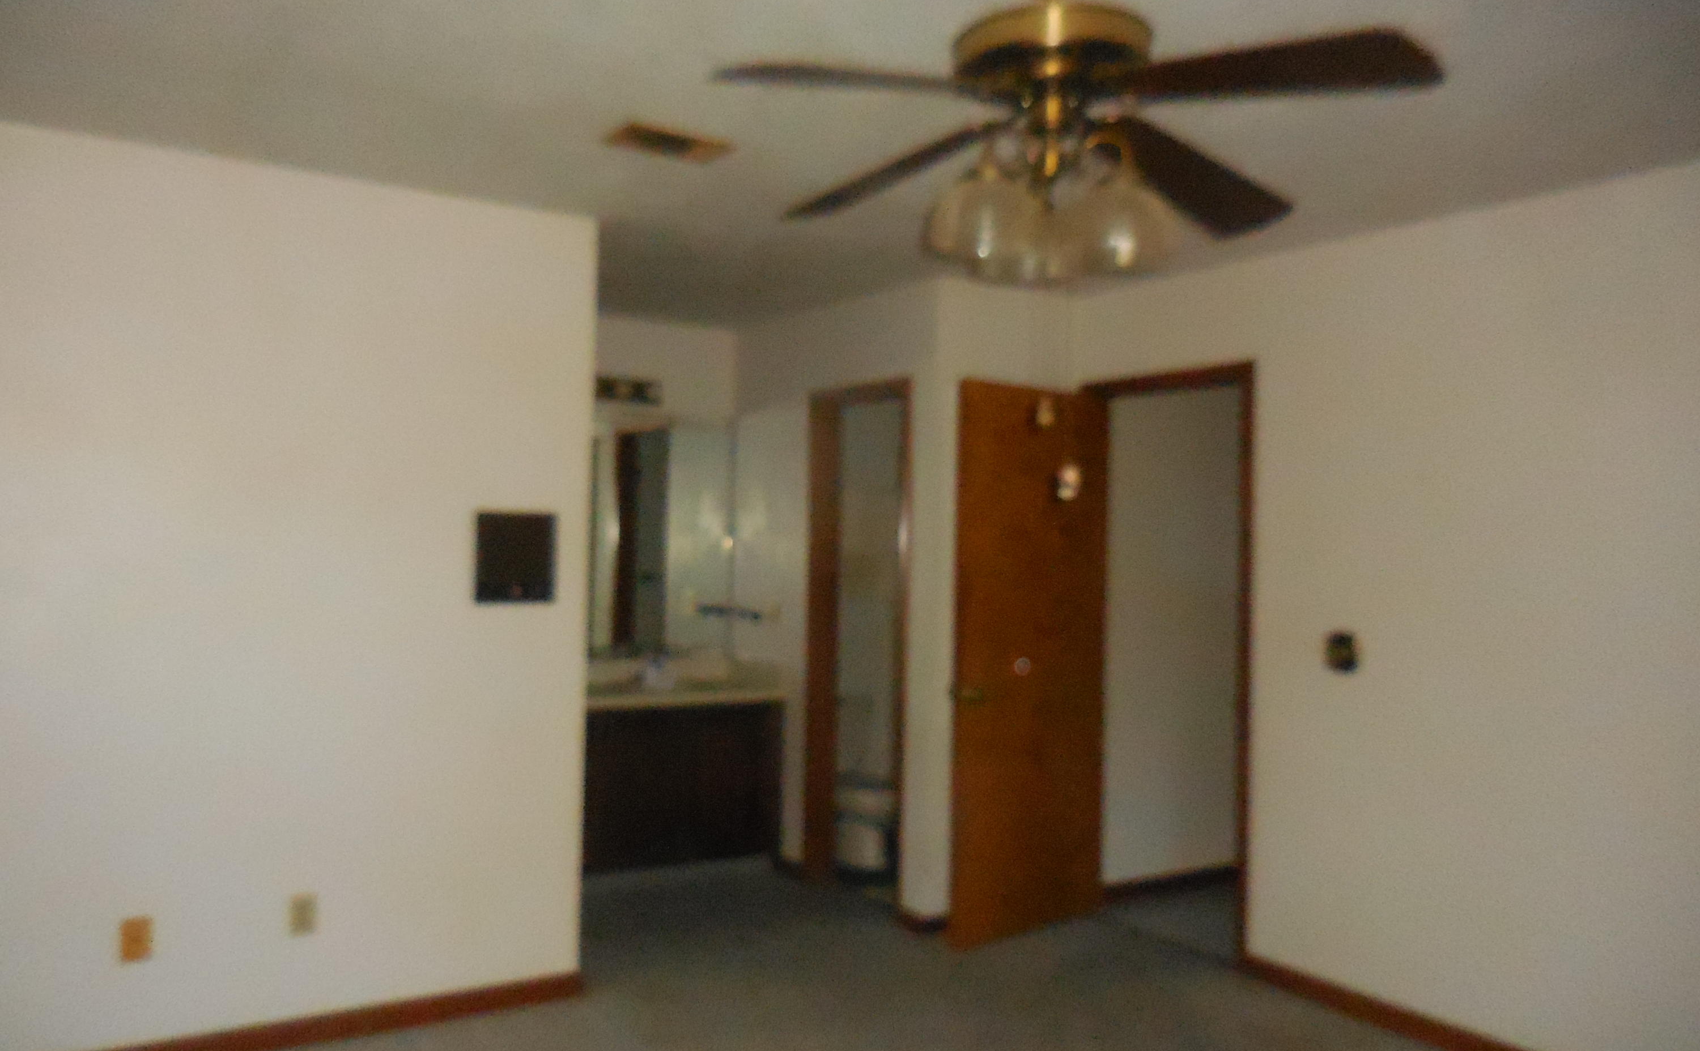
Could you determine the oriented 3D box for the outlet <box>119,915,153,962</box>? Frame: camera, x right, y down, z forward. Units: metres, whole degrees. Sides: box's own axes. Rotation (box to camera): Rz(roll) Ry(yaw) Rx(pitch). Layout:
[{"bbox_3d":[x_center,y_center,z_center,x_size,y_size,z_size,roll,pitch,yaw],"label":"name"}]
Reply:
[{"bbox_3d":[-1.866,1.087,3.211,0.074,0.122,0.015,1,0,-32],"label":"outlet"}]

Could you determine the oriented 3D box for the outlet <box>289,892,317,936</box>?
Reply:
[{"bbox_3d":[-1.525,1.090,3.424,0.074,0.122,0.015,1,0,-32],"label":"outlet"}]

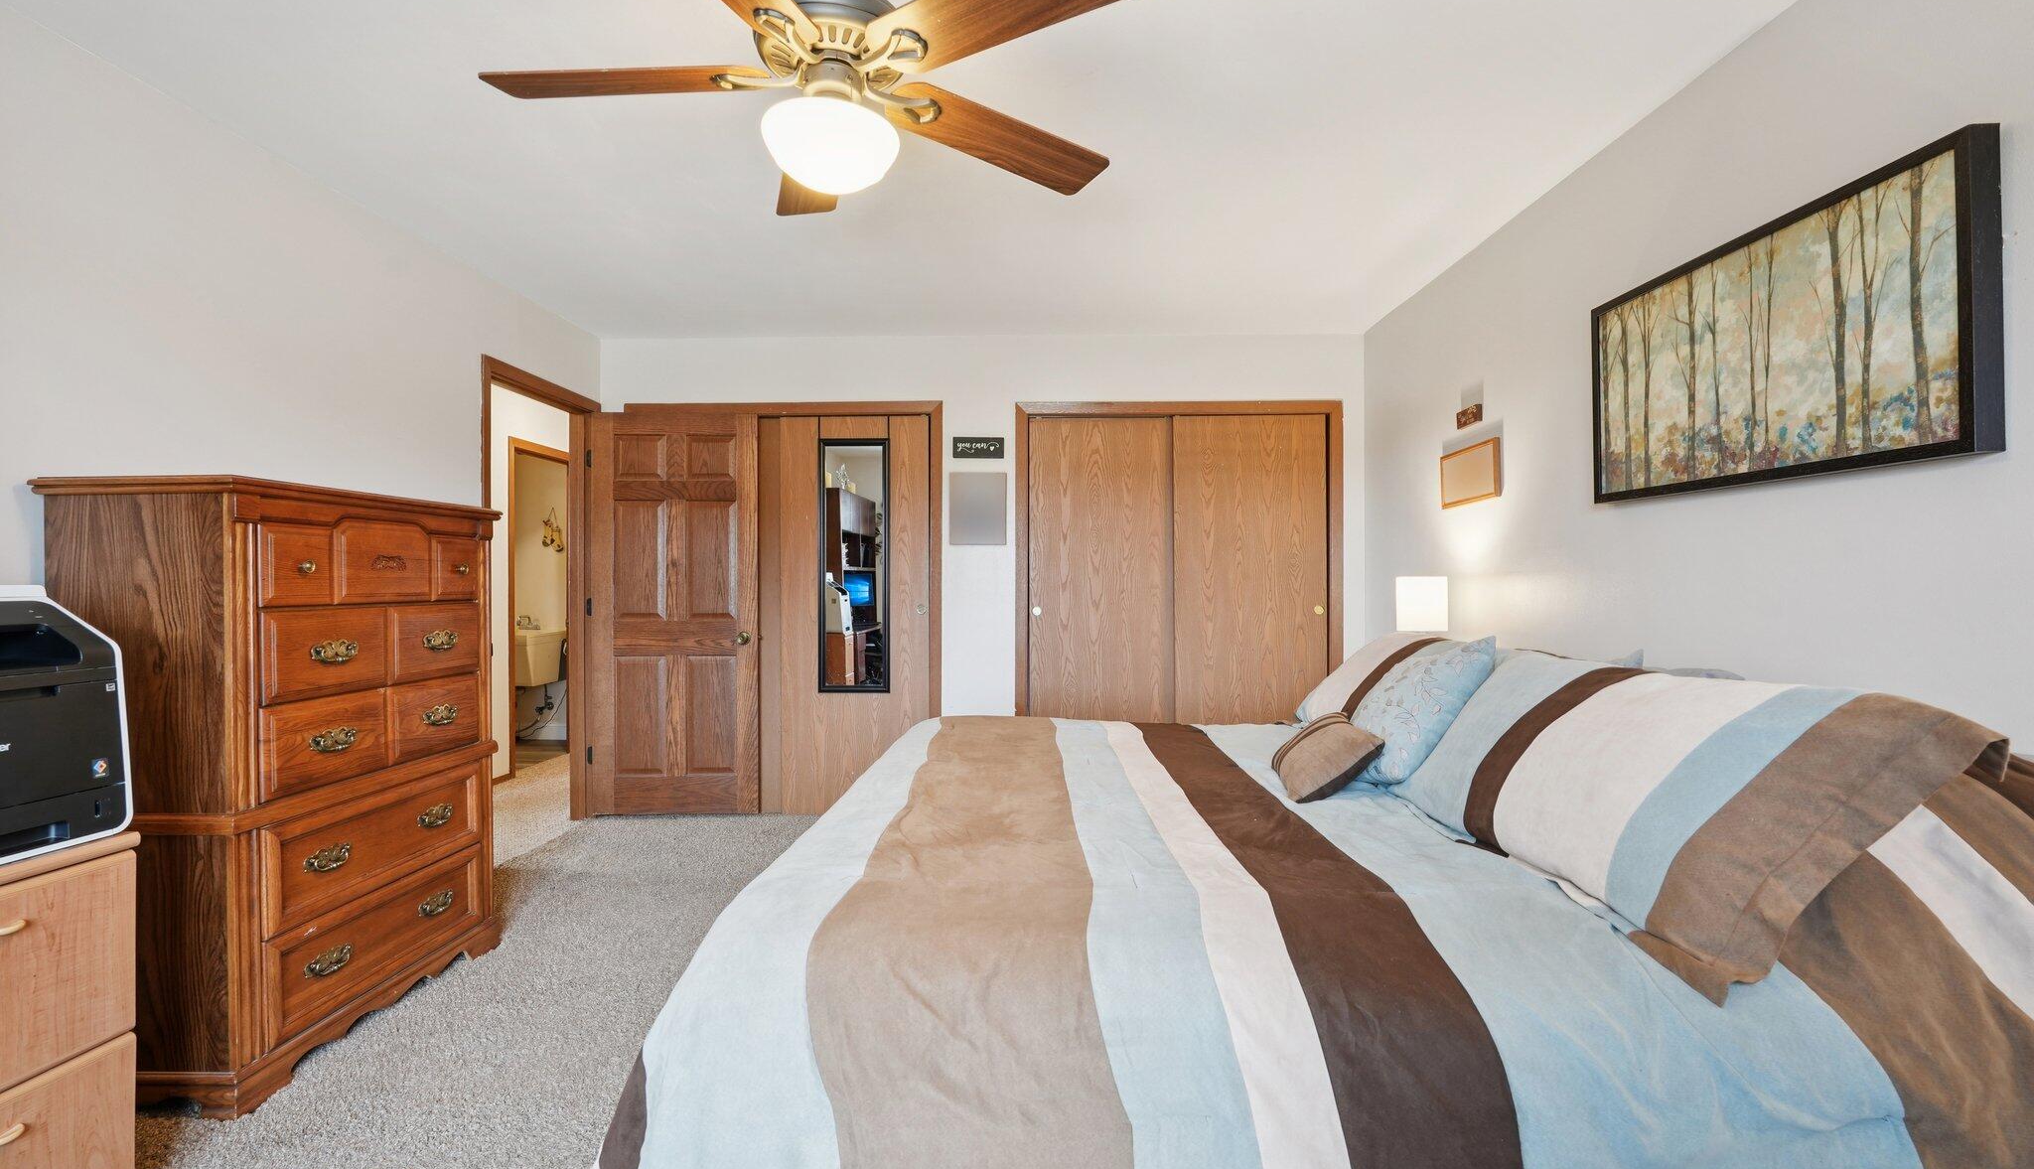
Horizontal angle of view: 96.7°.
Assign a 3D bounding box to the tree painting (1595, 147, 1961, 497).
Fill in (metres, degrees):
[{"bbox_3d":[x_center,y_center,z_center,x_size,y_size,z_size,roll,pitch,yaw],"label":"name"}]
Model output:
[{"bbox_3d":[1.674,-0.510,2.092,0.025,0.512,1.006,0,0,1],"label":"tree painting"}]

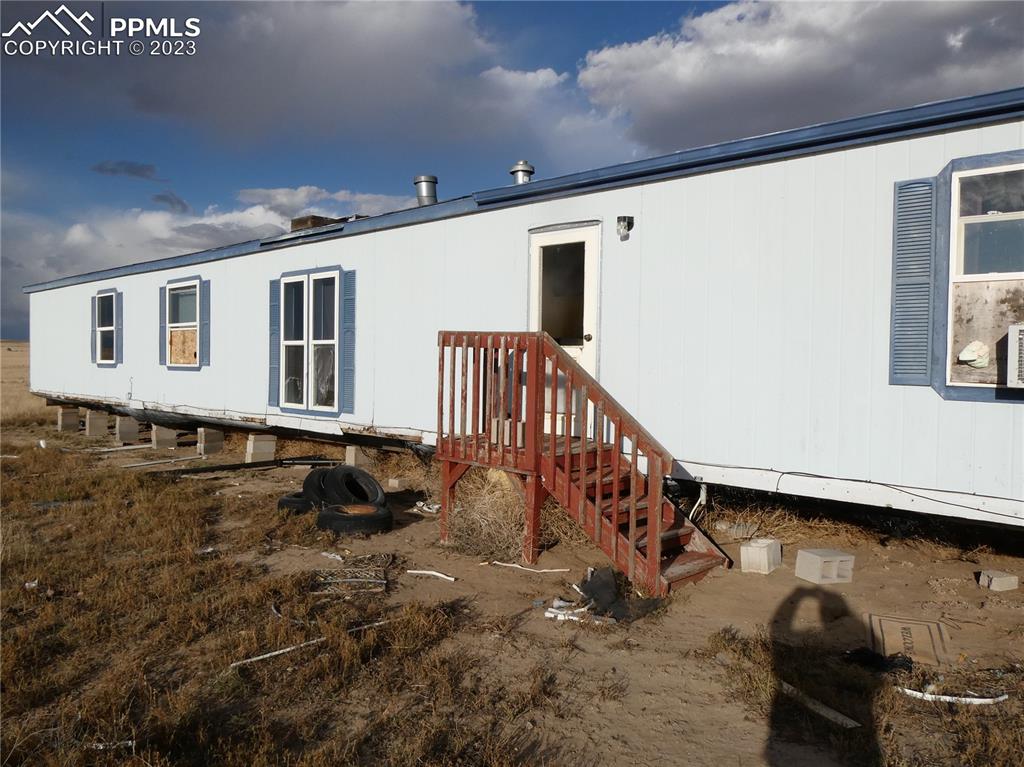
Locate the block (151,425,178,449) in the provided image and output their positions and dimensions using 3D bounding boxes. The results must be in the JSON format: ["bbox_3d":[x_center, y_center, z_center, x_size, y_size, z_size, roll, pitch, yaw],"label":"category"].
[{"bbox_3d":[-6.904,1.015,14.101,0.194,0.520,0.397,3,4,41],"label":"block"}]

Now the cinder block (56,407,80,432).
[{"bbox_3d":[-11.033,0.905,17.699,0.194,0.590,0.397,3,4,41],"label":"cinder block"}]

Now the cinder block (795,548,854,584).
[{"bbox_3d":[2.342,1.367,5.298,0.395,0.197,0.197,7,0,-28],"label":"cinder block"}]

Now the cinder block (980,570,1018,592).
[{"bbox_3d":[3.548,1.437,5.186,0.197,0.097,0.140,1,2,-4],"label":"cinder block"}]

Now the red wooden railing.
[{"bbox_3d":[0.536,0.503,5.942,2.350,1.838,0.991,3,4,41],"label":"red wooden railing"}]

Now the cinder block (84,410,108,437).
[{"bbox_3d":[-9.803,0.923,16.773,0.195,0.606,0.397,2,2,41],"label":"cinder block"}]

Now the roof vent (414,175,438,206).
[{"bbox_3d":[-1.113,-2.460,9.207,0.300,0.460,0.300,1,2,0],"label":"roof vent"}]

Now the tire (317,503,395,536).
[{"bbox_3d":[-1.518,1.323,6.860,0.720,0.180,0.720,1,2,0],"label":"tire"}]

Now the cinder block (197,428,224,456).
[{"bbox_3d":[-5.467,1.039,12.925,0.195,0.487,0.397,2,2,36],"label":"cinder block"}]

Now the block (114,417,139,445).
[{"bbox_3d":[-8.299,0.965,15.350,0.194,0.560,0.397,3,4,41],"label":"block"}]

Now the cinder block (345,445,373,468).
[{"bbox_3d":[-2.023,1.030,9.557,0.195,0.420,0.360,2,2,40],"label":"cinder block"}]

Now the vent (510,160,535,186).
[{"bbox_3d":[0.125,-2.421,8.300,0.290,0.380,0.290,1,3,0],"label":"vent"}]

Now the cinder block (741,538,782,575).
[{"bbox_3d":[1.968,1.354,5.593,0.196,0.196,0.397,1,0,34],"label":"cinder block"}]

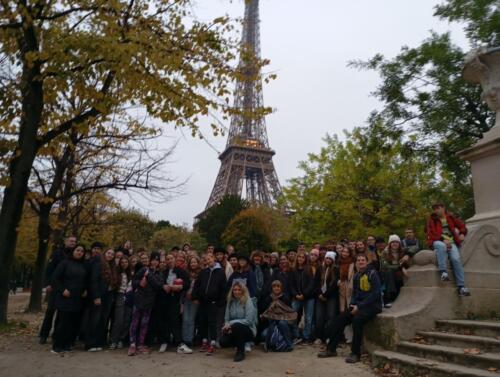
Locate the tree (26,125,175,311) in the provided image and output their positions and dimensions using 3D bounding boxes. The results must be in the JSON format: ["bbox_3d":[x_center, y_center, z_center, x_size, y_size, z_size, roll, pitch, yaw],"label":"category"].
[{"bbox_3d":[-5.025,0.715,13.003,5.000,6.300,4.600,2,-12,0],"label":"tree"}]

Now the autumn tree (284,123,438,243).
[{"bbox_3d":[4.718,1.091,17.179,6.600,7.900,6.300,2,-12,0],"label":"autumn tree"}]

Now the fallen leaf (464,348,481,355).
[{"bbox_3d":[3.118,2.283,5.683,0.210,0.050,0.150,2,-12,0],"label":"fallen leaf"}]

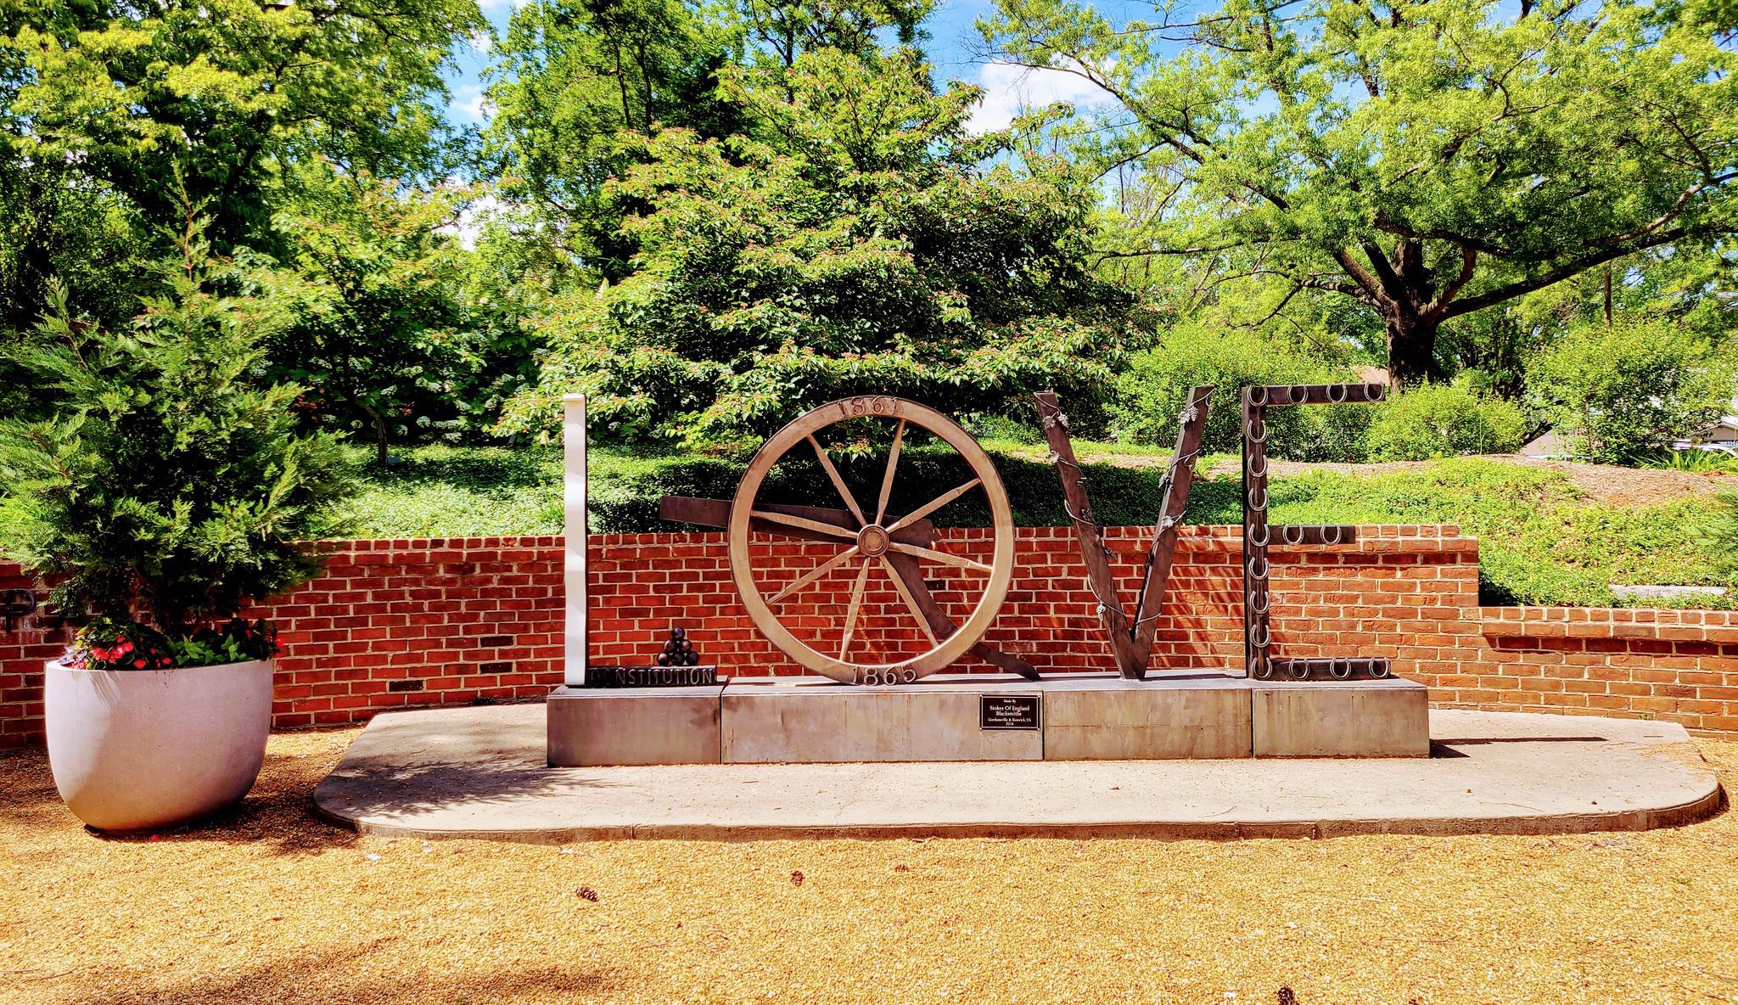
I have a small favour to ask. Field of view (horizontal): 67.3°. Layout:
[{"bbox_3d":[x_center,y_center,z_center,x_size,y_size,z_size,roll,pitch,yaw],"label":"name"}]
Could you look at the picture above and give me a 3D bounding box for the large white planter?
[{"bbox_3d":[-3.040,1.026,5.630,0.870,0.660,0.870,-1,0,1],"label":"large white planter"}]

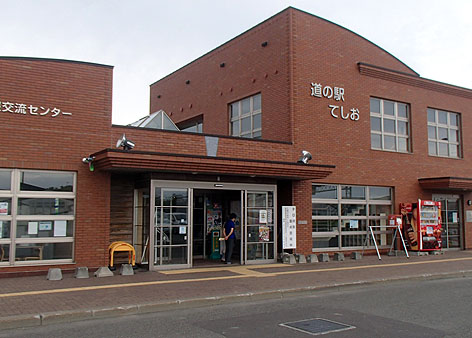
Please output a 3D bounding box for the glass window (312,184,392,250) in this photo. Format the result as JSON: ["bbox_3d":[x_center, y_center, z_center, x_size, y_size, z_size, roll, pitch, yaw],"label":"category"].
[{"bbox_3d":[4.472,1.824,16.793,4.207,2.376,0.129,4,-6,-30],"label":"glass window"}]

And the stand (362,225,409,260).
[{"bbox_3d":[5.431,2.643,16.168,1.485,1.109,0.911,3,-6,-25],"label":"stand"}]

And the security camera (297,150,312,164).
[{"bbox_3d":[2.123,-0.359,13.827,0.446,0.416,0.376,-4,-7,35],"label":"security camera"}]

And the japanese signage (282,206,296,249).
[{"bbox_3d":[1.744,1.919,14.564,0.564,1.396,0.059,4,-6,-30],"label":"japanese signage"}]

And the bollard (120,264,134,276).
[{"bbox_3d":[-2.718,2.488,11.096,0.290,0.270,0.290,3,-6,-31],"label":"bollard"}]

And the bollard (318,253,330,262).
[{"bbox_3d":[2.910,2.918,14.696,0.277,0.247,0.327,4,-6,-30],"label":"bollard"}]

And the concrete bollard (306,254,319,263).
[{"bbox_3d":[2.481,2.892,14.450,0.277,0.247,0.327,4,-6,-30],"label":"concrete bollard"}]

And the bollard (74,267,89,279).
[{"bbox_3d":[-3.719,2.499,10.775,0.277,0.247,0.337,4,-6,-30],"label":"bollard"}]

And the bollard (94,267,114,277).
[{"bbox_3d":[-3.232,2.535,11.018,0.386,0.233,0.277,4,-6,-30],"label":"bollard"}]

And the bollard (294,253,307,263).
[{"bbox_3d":[1.977,2.738,13.658,0.280,0.270,0.280,3,-6,-31],"label":"bollard"}]

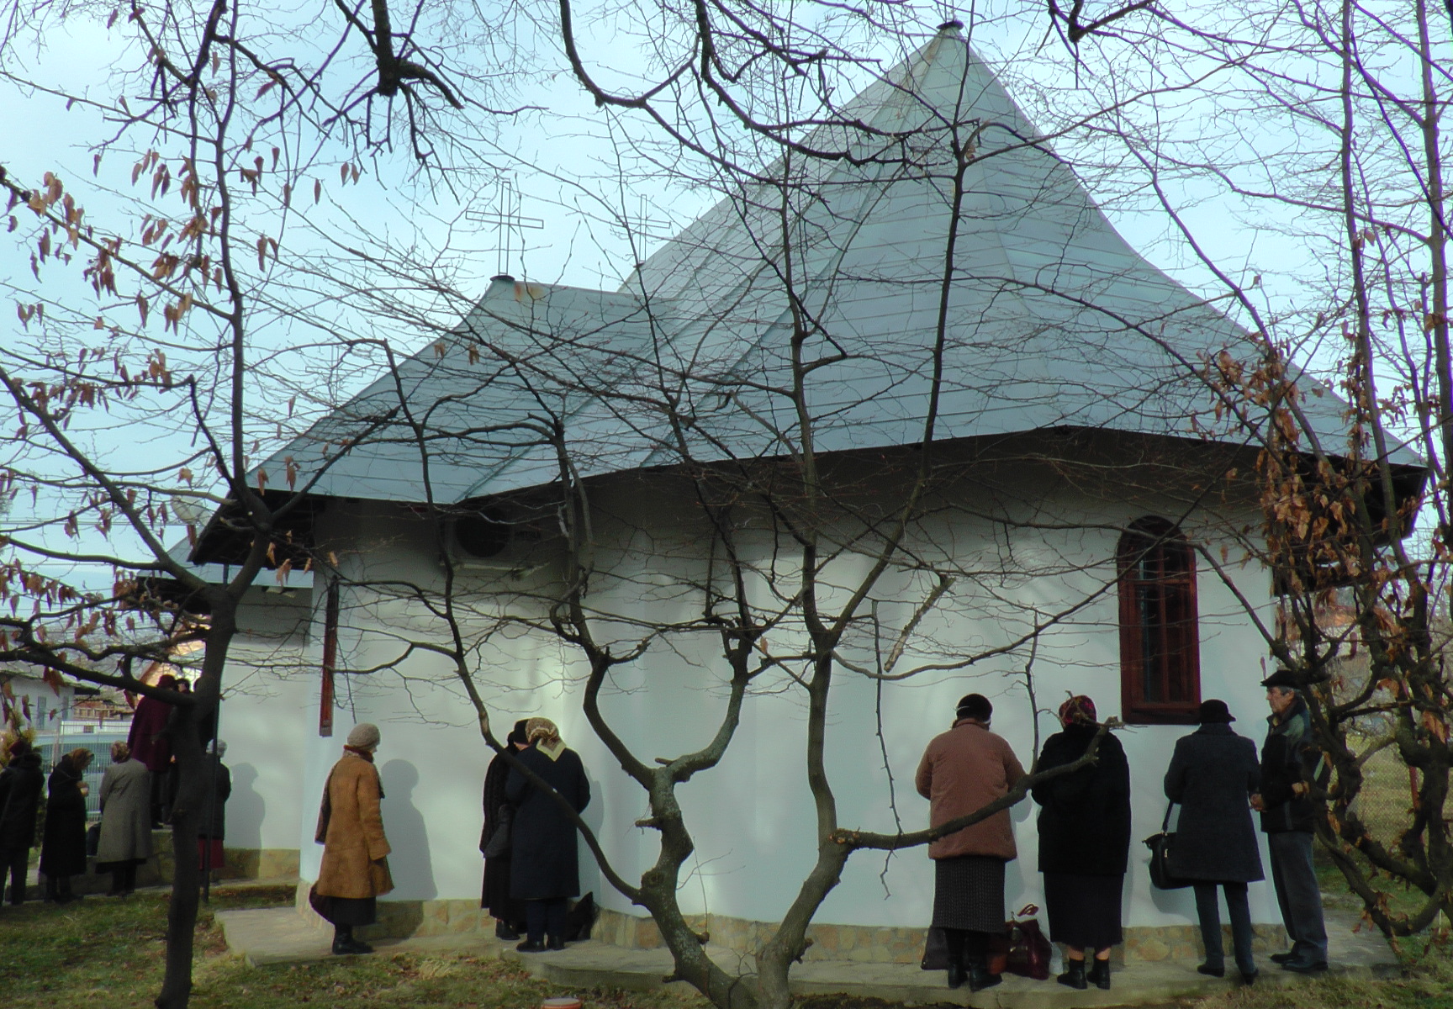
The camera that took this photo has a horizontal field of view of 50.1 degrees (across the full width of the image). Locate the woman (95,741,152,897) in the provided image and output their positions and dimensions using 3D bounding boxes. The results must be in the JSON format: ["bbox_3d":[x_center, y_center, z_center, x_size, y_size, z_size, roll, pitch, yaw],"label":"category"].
[{"bbox_3d":[-5.938,3.084,15.287,0.520,1.470,0.400,5,-9,-30],"label":"woman"}]

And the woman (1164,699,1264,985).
[{"bbox_3d":[2.791,1.907,8.889,0.560,1.560,0.430,-1,-8,7],"label":"woman"}]

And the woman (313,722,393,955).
[{"bbox_3d":[-2.483,2.193,10.278,0.420,1.480,0.460,8,-11,-44],"label":"woman"}]

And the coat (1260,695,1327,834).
[{"bbox_3d":[3.585,1.645,9.819,0.410,0.853,0.500,2,-11,-7],"label":"coat"}]

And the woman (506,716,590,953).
[{"bbox_3d":[-1.166,2.149,10.191,0.530,1.490,0.430,3,-9,-18],"label":"woman"}]

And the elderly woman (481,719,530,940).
[{"bbox_3d":[-1.560,2.339,11.259,0.500,1.555,0.420,-7,-13,33],"label":"elderly woman"}]

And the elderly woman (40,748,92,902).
[{"bbox_3d":[-6.456,3.121,15.177,0.500,1.466,0.480,1,-11,-6],"label":"elderly woman"}]

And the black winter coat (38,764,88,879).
[{"bbox_3d":[-6.482,3.071,15.186,0.450,1.120,0.480,1,-11,-6],"label":"black winter coat"}]

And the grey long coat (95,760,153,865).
[{"bbox_3d":[-5.938,3.016,15.296,0.520,1.020,0.380,5,-9,-30],"label":"grey long coat"}]

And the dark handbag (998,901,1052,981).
[{"bbox_3d":[1.728,2.498,8.926,0.300,0.400,0.200,-2,-8,15],"label":"dark handbag"}]

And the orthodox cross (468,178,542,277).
[{"bbox_3d":[-1.944,-2.422,13.639,0.670,0.877,0.050,4,-11,-17],"label":"orthodox cross"}]

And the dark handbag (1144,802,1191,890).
[{"bbox_3d":[2.629,2.020,9.188,0.360,0.505,0.160,-3,-11,17],"label":"dark handbag"}]

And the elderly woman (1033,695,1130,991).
[{"bbox_3d":[1.988,1.873,8.706,0.530,1.593,0.400,2,-11,-9],"label":"elderly woman"}]

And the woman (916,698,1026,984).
[{"bbox_3d":[1.362,1.848,8.604,0.600,1.590,0.450,-1,-8,13],"label":"woman"}]

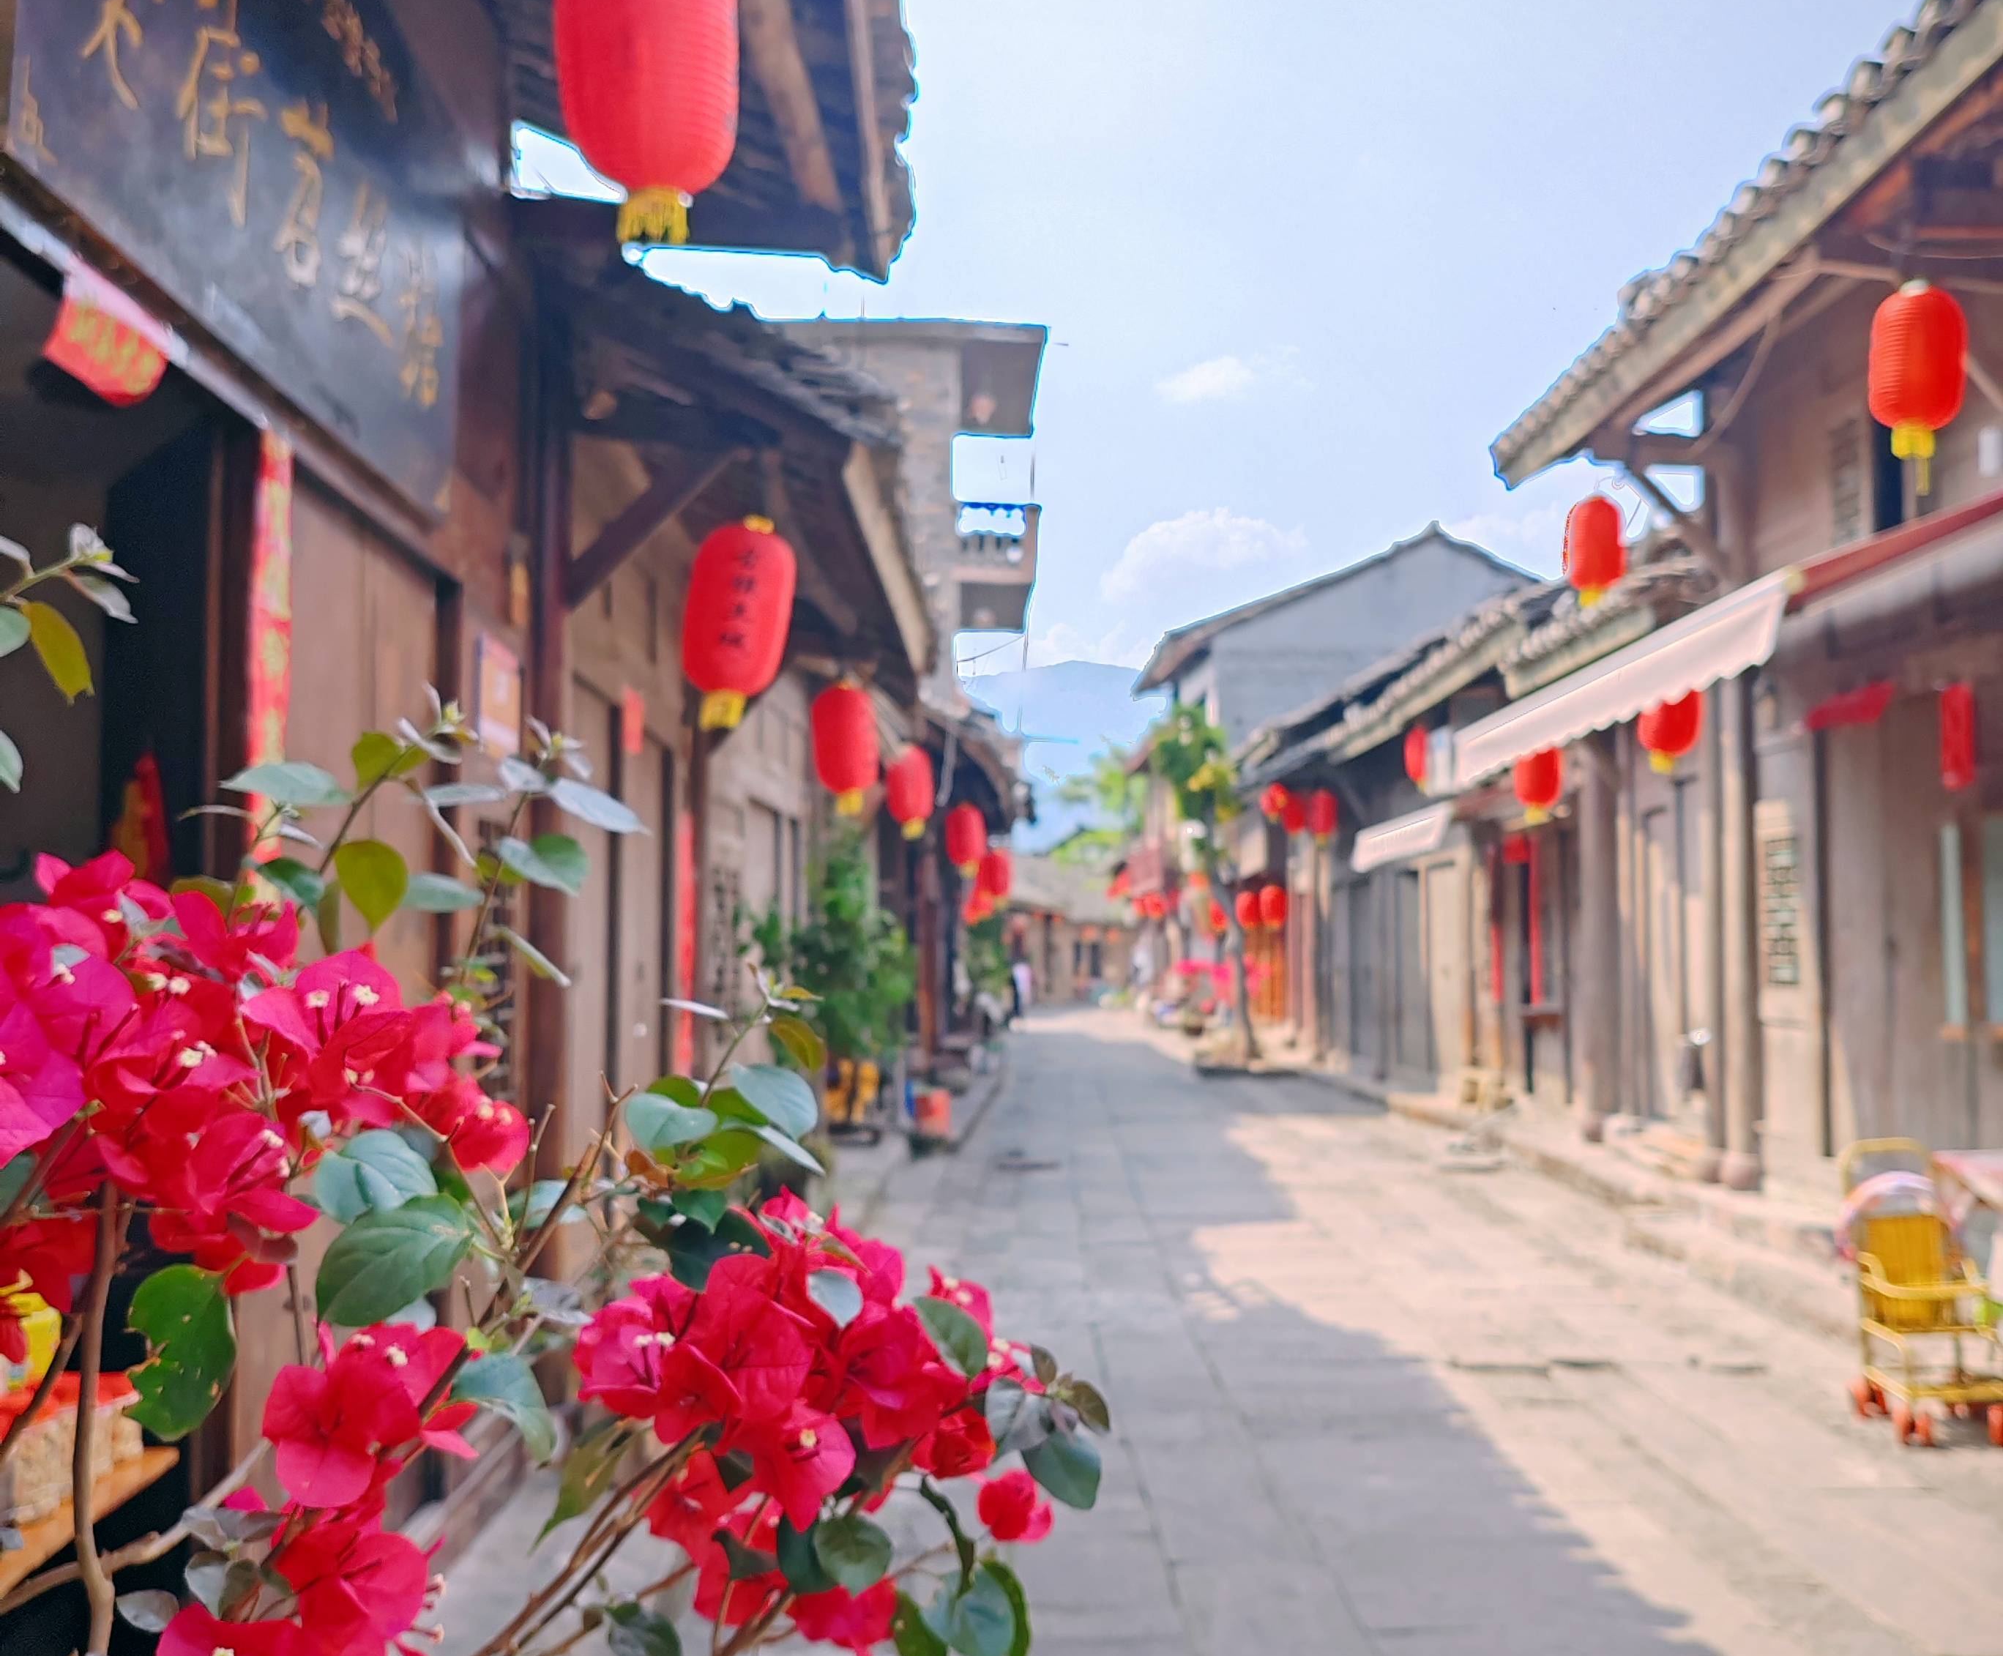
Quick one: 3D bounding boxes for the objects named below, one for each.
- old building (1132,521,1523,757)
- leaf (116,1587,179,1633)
[{"bbox_3d":[5.800,-0.436,32.363,7.000,7.100,7.000,0,-3,1],"label":"old building"},{"bbox_3d":[-0.302,0.278,0.740,0.025,0.017,0.012,1,-3,-22],"label":"leaf"}]

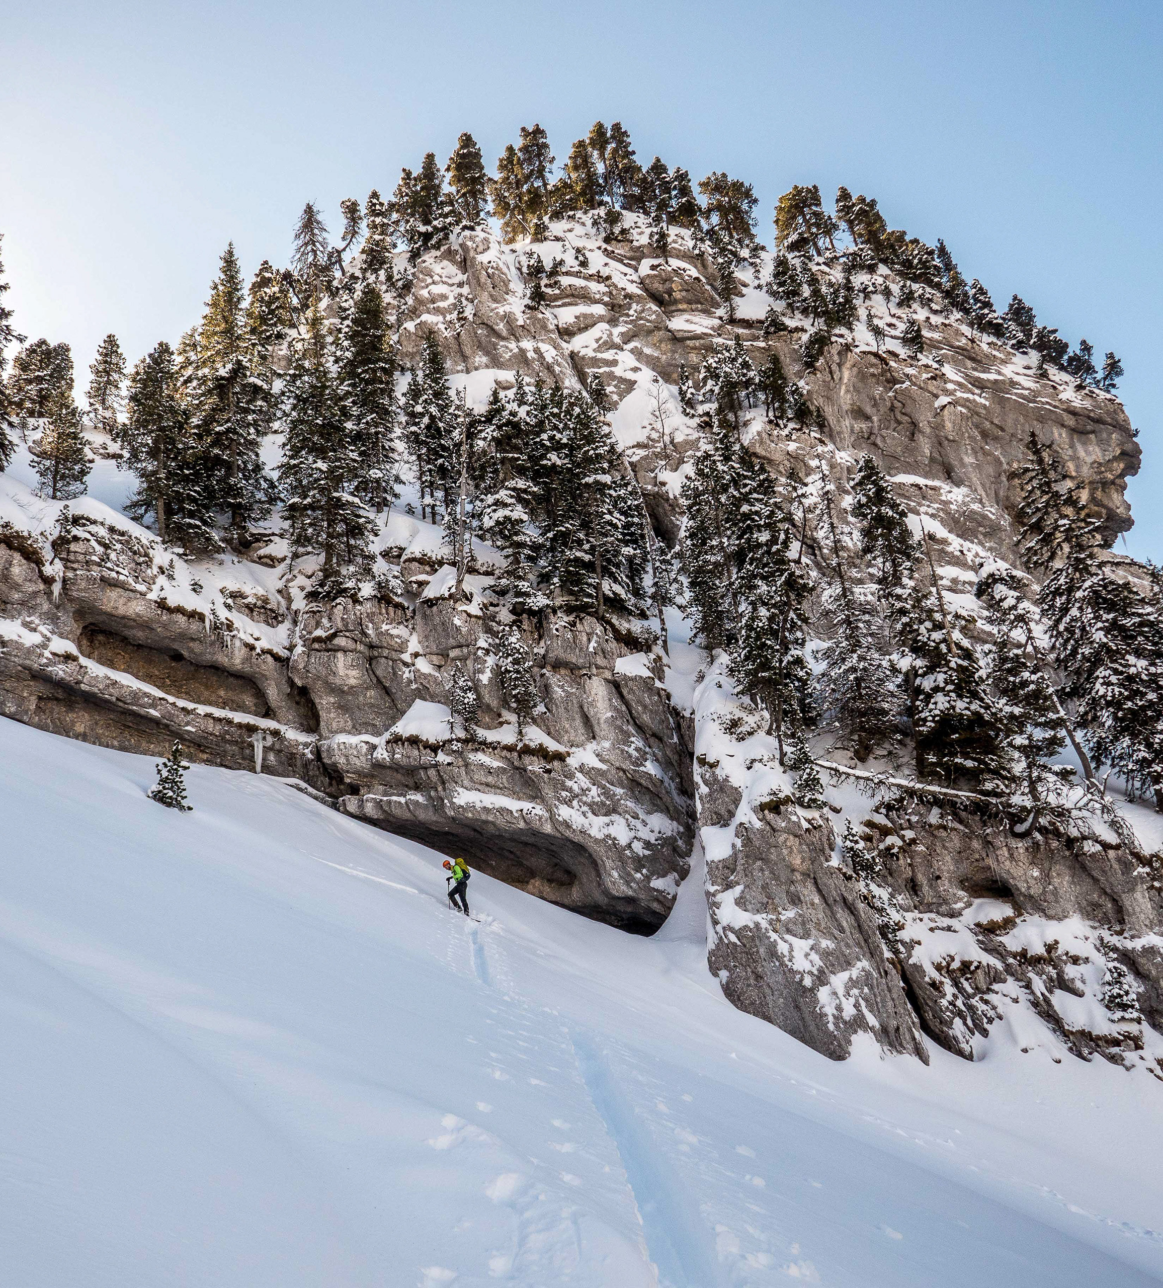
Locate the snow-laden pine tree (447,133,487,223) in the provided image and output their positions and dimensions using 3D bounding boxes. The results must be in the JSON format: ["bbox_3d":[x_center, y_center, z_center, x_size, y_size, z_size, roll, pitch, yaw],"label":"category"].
[{"bbox_3d":[-9.960,-40.786,117.000,3.538,8.095,3.538,0,-12,0],"label":"snow-laden pine tree"}]

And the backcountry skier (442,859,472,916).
[{"bbox_3d":[-3.689,7.158,39.500,0.850,1.680,0.650,0,-12,0],"label":"backcountry skier"}]

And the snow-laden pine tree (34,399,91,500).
[{"bbox_3d":[-24.291,-9.187,63.000,2.519,4.804,2.519,0,-12,0],"label":"snow-laden pine tree"}]

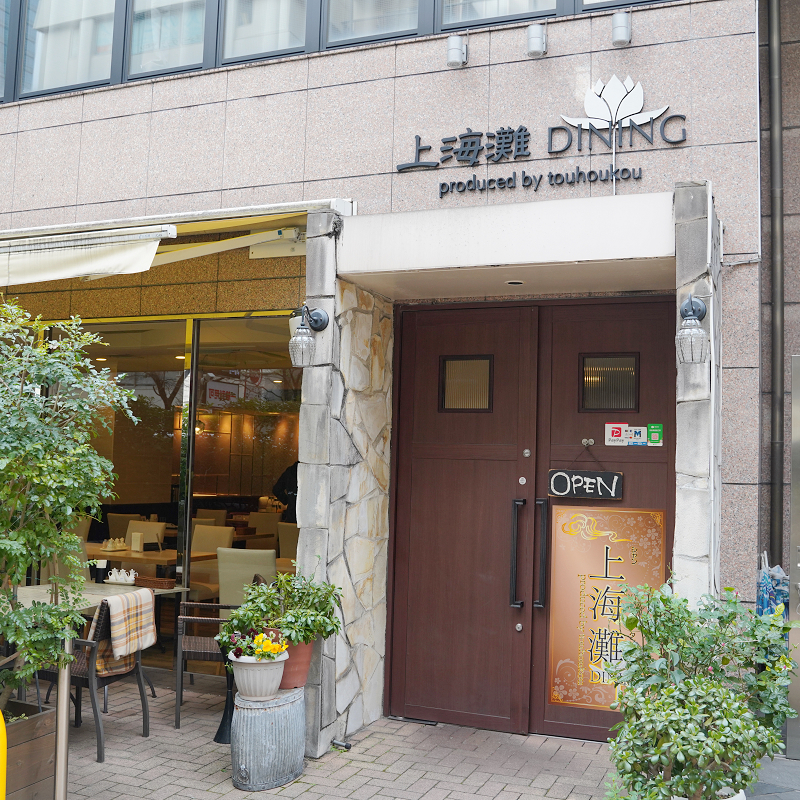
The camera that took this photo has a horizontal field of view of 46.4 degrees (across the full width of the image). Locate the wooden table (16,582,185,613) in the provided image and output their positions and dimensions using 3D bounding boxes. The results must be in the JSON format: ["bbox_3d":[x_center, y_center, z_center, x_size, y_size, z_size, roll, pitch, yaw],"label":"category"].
[{"bbox_3d":[-1.866,1.439,5.146,0.780,0.720,1.240,0,-4,23],"label":"wooden table"}]

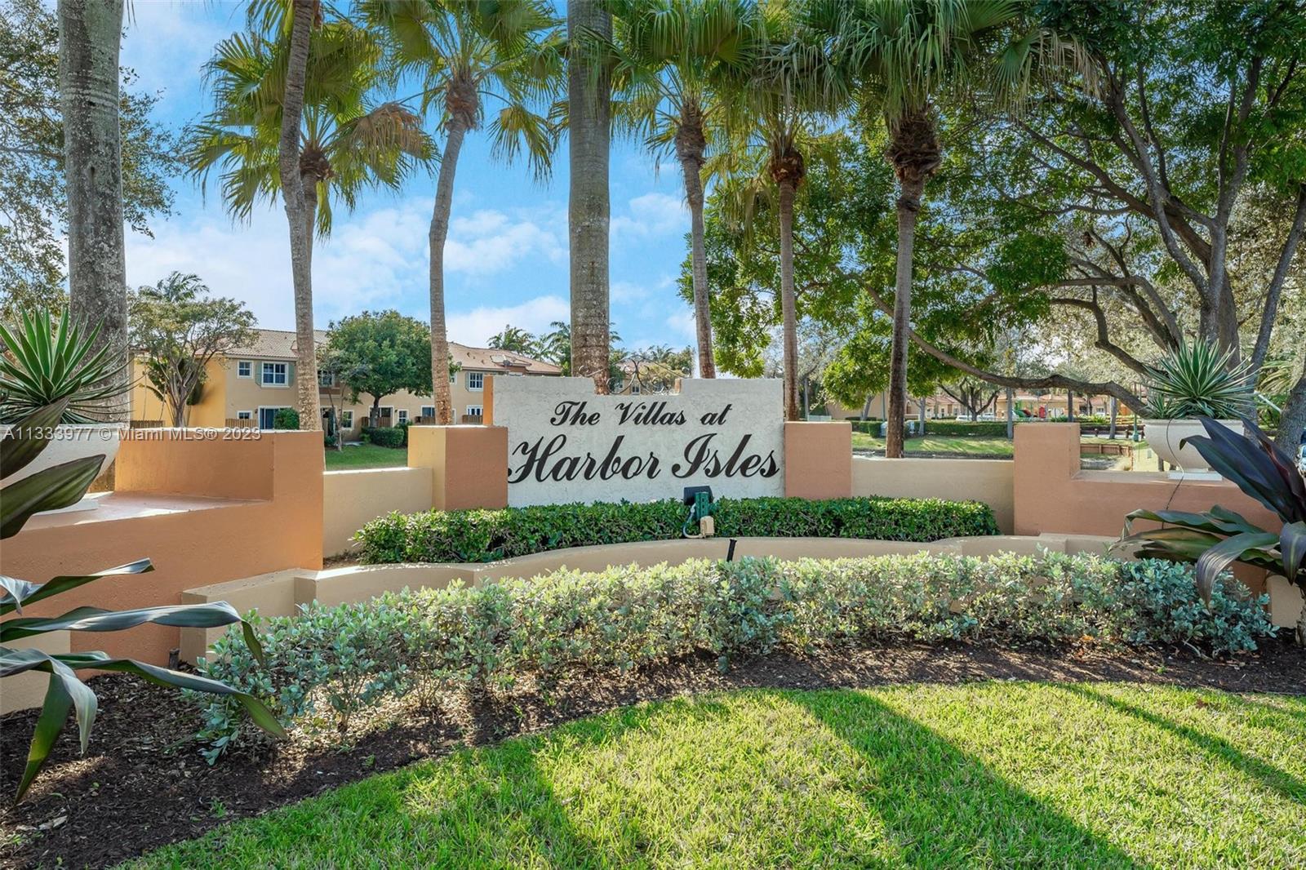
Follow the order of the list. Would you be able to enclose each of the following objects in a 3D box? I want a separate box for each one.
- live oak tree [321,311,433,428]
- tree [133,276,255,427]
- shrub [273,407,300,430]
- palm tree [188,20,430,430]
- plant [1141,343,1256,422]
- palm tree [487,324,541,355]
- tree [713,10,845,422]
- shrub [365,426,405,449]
[{"bbox_3d":[-15.994,-3.410,50.916,6.800,7.880,6.500,0,2,0],"label":"live oak tree"},{"bbox_3d":[-23.872,-3.538,44.908,6.700,8.530,6.300,0,2,0],"label":"tree"},{"bbox_3d":[-20.594,-0.529,49.009,1.650,2.040,1.600,0,2,0],"label":"shrub"},{"bbox_3d":[-5.729,-2.794,14.416,4.000,8.240,3.900,0,2,0],"label":"palm tree"},{"bbox_3d":[4.892,-0.489,7.788,1.000,0.700,0.970,0,2,0],"label":"plant"},{"bbox_3d":[-15.202,-6.465,94.839,5.600,11.100,5.400,0,2,0],"label":"palm tree"},{"bbox_3d":[2.146,-2.974,14.610,2.600,8.590,2.700,0,2,0],"label":"tree"},{"bbox_3d":[-14.183,0.135,46.029,2.100,1.240,1.700,0,2,0],"label":"shrub"}]

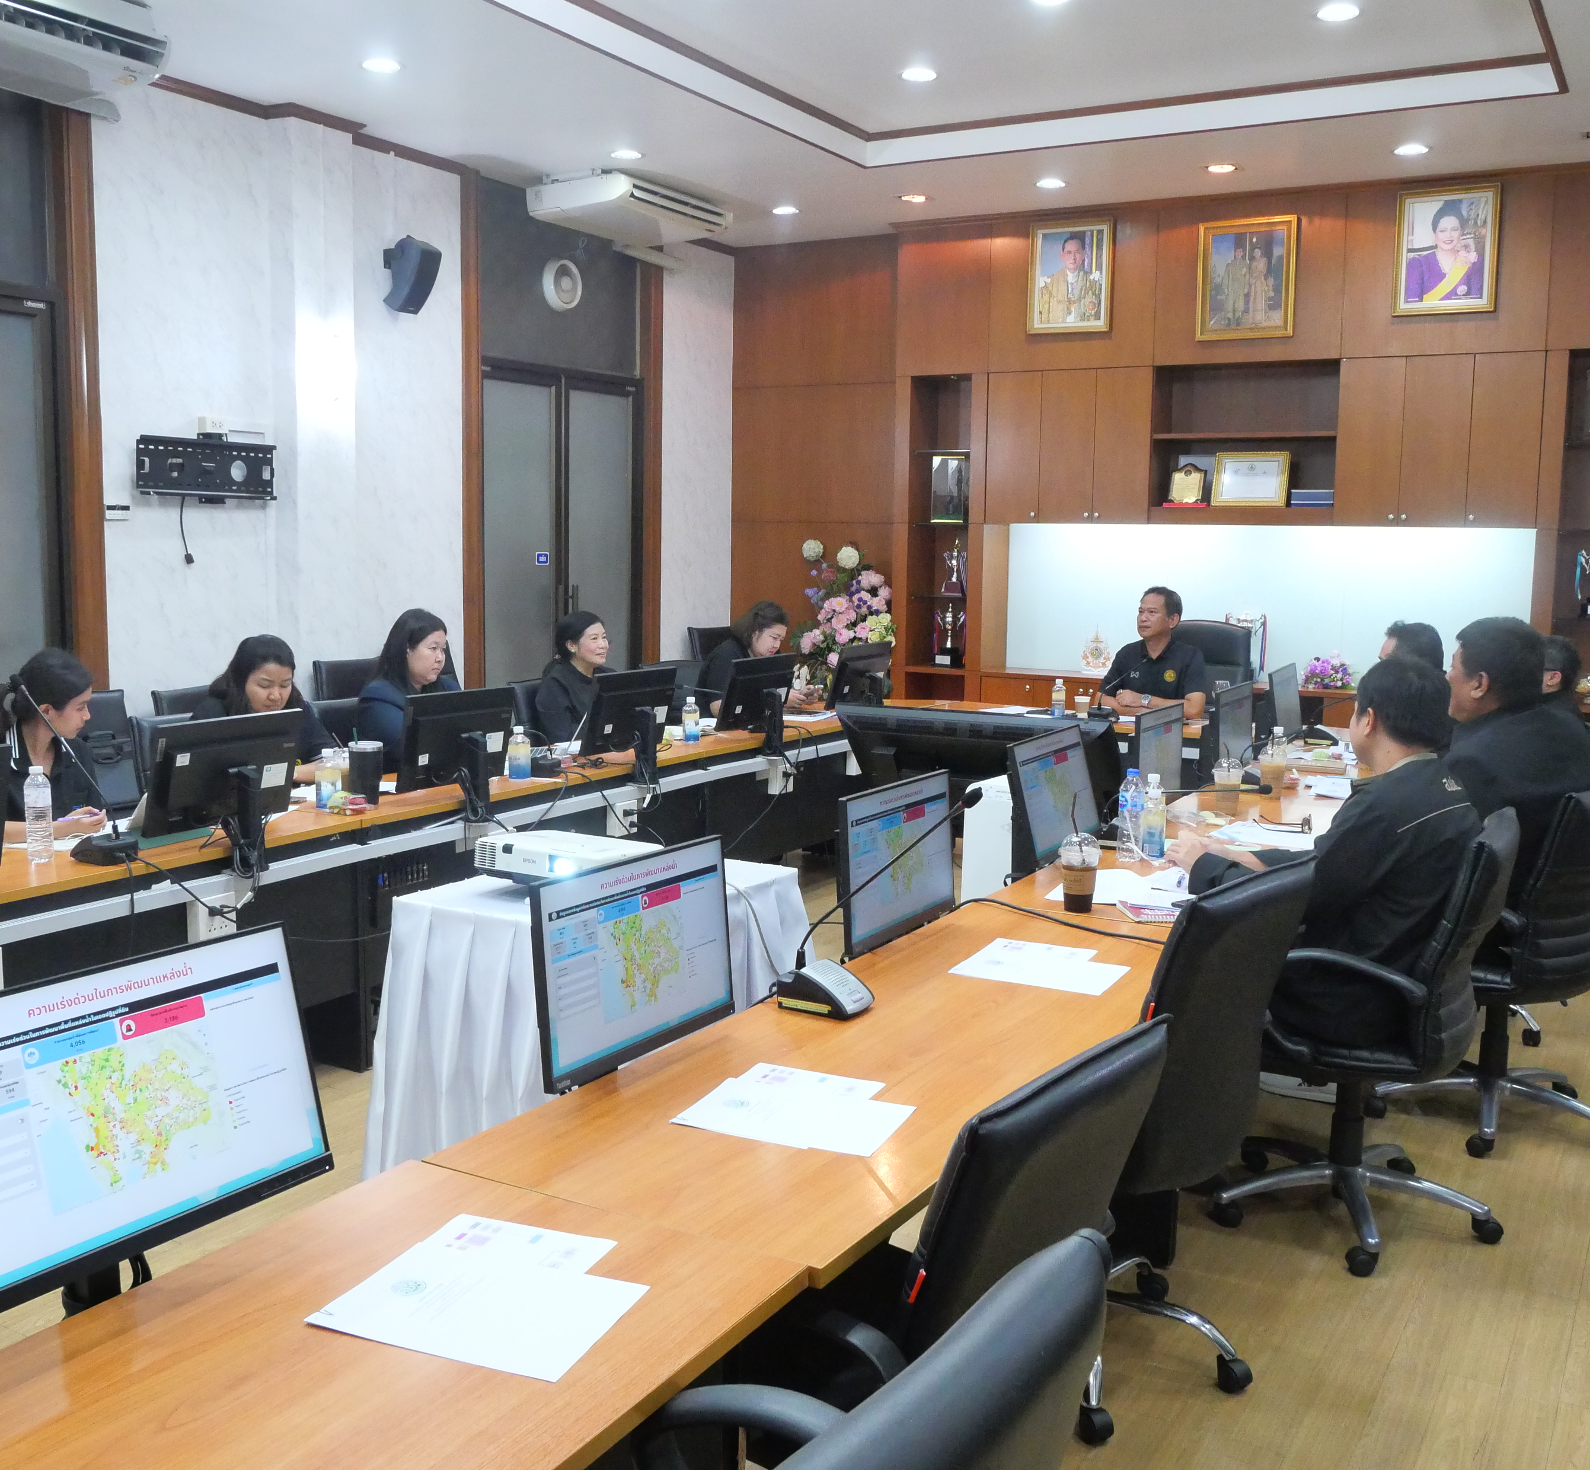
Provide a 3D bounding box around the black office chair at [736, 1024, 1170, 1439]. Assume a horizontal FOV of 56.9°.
[{"bbox_3d":[0.151,0.841,1.967,0.660,0.970,0.640,6,9,38],"label":"black office chair"}]

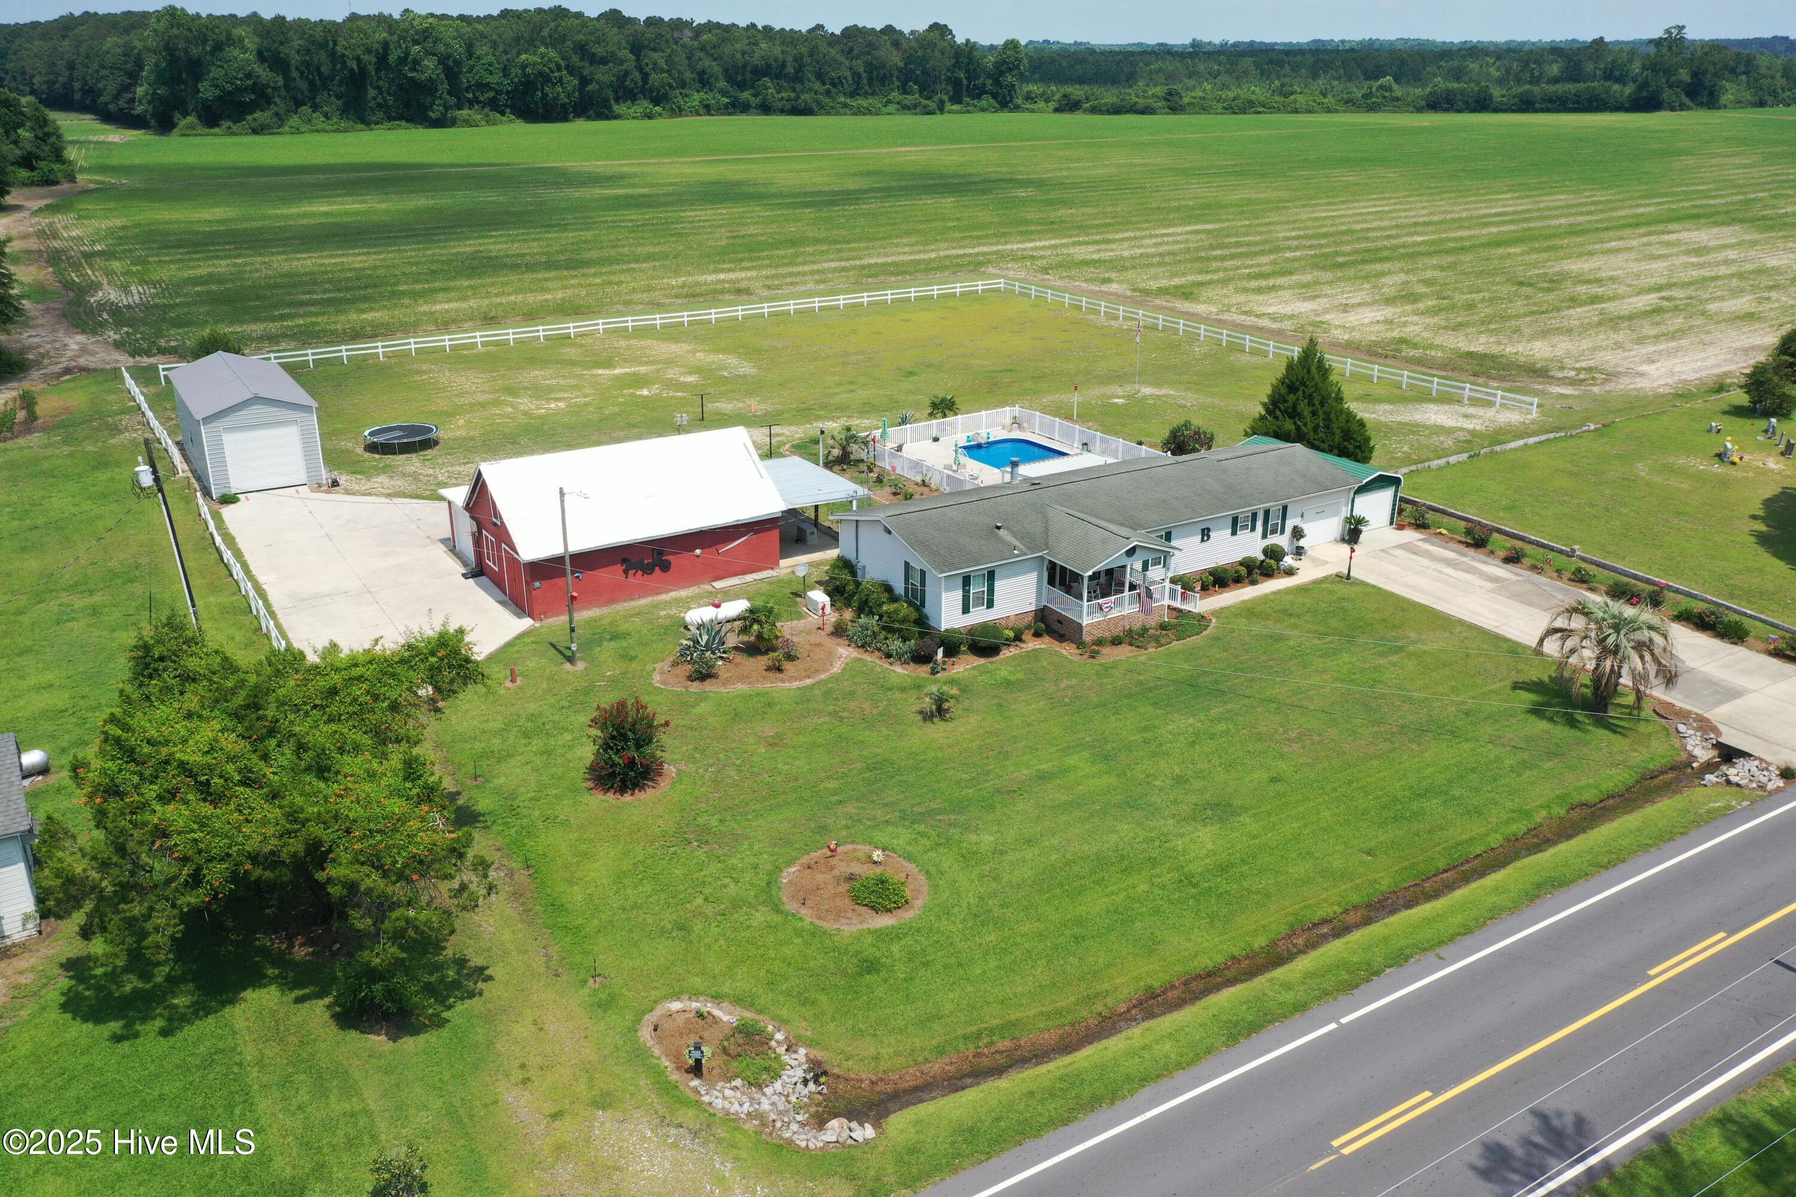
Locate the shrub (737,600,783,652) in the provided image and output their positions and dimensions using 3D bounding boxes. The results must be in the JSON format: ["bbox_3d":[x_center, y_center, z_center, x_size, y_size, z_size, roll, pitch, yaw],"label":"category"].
[{"bbox_3d":[-5.631,1.088,56.895,1.936,2.013,1.936,1,22,0],"label":"shrub"}]

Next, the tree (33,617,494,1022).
[{"bbox_3d":[-15.956,5.275,37.826,11.600,8.200,11.300,1,22,0],"label":"tree"}]

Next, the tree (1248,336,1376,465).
[{"bbox_3d":[23.575,-11.054,80.357,7.500,7.700,7.500,1,22,0],"label":"tree"}]

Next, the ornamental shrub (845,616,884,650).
[{"bbox_3d":[-1.352,1.360,57.288,1.613,1.298,1.613,1,22,0],"label":"ornamental shrub"}]

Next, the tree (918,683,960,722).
[{"bbox_3d":[1.536,3.785,51.366,1.485,1.287,1.485,1,22,0],"label":"tree"}]

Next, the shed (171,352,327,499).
[{"bbox_3d":[-36.905,-10.142,78.948,5.982,5.396,12.352,-13,25,-30],"label":"shed"}]

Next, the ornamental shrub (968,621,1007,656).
[{"bbox_3d":[3.627,1.680,56.871,1.485,1.337,1.485,1,22,0],"label":"ornamental shrub"}]

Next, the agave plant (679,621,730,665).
[{"bbox_3d":[-7.771,1.727,55.815,2.112,1.588,2.112,1,22,0],"label":"agave plant"}]

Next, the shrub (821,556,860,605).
[{"bbox_3d":[-2.570,-0.820,61.624,1.736,2.103,1.736,1,22,0],"label":"shrub"}]

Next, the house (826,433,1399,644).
[{"bbox_3d":[12.144,-3.697,66.392,28.611,4.207,11.633,-13,25,-30],"label":"house"}]

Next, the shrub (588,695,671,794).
[{"bbox_3d":[-8.929,4.754,46.217,2.692,3.071,2.692,1,22,0],"label":"shrub"}]

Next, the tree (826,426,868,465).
[{"bbox_3d":[-2.980,-8.969,81.167,2.475,2.277,2.475,1,22,0],"label":"tree"}]

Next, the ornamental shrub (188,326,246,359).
[{"bbox_3d":[-50.044,-18.451,102.146,4.752,3.267,4.554,-13,25,-30],"label":"ornamental shrub"}]

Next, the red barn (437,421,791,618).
[{"bbox_3d":[-13.670,-4.710,65.879,12.650,5.950,11.740,-14,26,-31],"label":"red barn"}]

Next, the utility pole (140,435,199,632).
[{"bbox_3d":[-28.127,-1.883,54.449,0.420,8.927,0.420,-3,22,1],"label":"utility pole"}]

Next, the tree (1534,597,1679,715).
[{"bbox_3d":[26.403,2.240,51.796,5.148,4.356,5.148,-13,25,-30],"label":"tree"}]

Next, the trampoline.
[{"bbox_3d":[-29.668,-9.505,83.612,4.505,0.891,4.505,-13,25,-30],"label":"trampoline"}]

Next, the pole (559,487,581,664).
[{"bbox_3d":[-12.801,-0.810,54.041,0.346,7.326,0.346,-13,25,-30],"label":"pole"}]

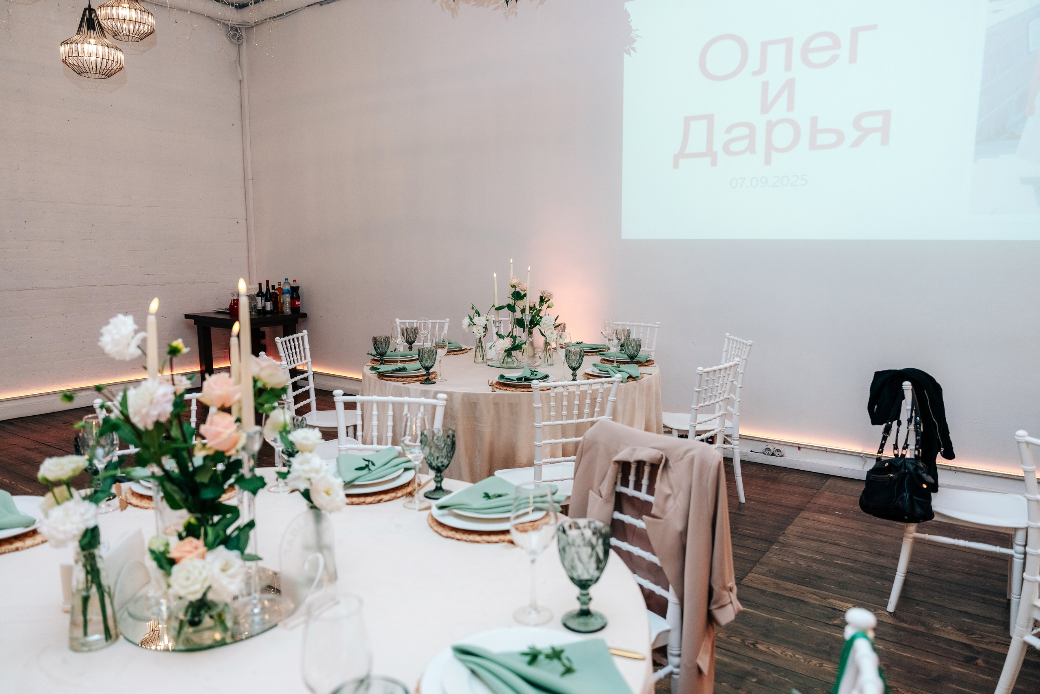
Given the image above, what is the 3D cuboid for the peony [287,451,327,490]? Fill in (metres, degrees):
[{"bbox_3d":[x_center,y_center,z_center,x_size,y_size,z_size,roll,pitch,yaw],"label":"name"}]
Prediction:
[{"bbox_3d":[-0.390,0.225,1.262,0.066,0.062,0.063,-3,8,-18],"label":"peony"}]

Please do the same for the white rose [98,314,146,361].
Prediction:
[{"bbox_3d":[-0.738,-0.017,1.285,0.082,0.087,0.082,-5,9,-30],"label":"white rose"}]

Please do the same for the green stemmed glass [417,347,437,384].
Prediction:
[{"bbox_3d":[-0.456,0.092,3.406,0.087,0.171,0.087,0,8,0],"label":"green stemmed glass"}]

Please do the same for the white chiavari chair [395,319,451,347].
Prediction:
[{"bbox_3d":[-0.698,0.280,4.837,0.400,0.920,0.440,0,8,-1],"label":"white chiavari chair"}]

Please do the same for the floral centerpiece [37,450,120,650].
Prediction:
[{"bbox_3d":[-0.733,0.339,1.164,0.118,0.310,0.110,-5,10,-33],"label":"floral centerpiece"}]

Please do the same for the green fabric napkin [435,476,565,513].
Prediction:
[{"bbox_3d":[-0.040,0.374,1.734,0.310,0.045,0.285,-7,11,-41],"label":"green fabric napkin"}]

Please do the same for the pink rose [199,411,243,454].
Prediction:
[{"bbox_3d":[-0.521,0.147,1.210,0.076,0.070,0.072,-3,9,-24],"label":"pink rose"}]

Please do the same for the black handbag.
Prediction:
[{"bbox_3d":[1.378,0.408,2.542,0.250,0.450,0.140,5,9,30],"label":"black handbag"}]

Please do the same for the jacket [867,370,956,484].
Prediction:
[{"bbox_3d":[1.540,0.322,2.730,0.310,0.470,0.410,4,9,28],"label":"jacket"}]

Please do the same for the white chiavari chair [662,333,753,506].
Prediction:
[{"bbox_3d":[1.050,0.396,4.020,0.440,0.920,0.400,0,8,-3],"label":"white chiavari chair"}]

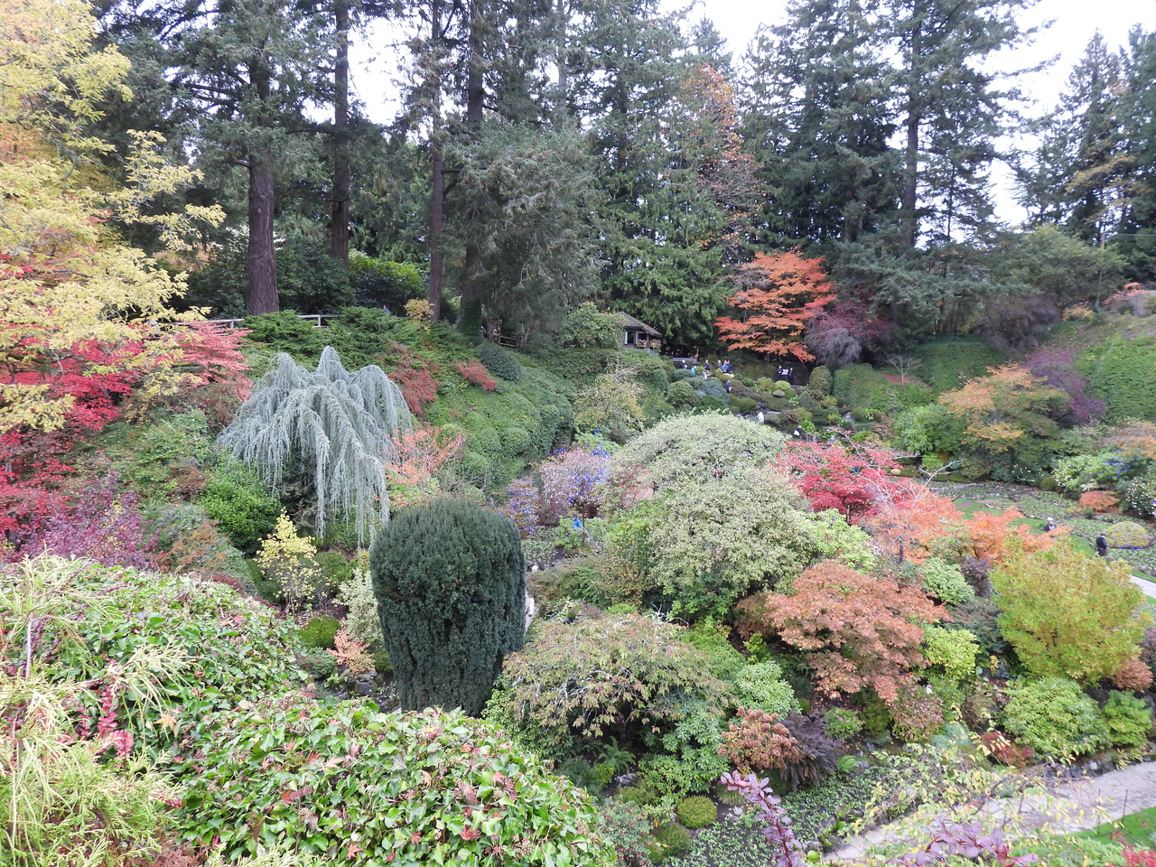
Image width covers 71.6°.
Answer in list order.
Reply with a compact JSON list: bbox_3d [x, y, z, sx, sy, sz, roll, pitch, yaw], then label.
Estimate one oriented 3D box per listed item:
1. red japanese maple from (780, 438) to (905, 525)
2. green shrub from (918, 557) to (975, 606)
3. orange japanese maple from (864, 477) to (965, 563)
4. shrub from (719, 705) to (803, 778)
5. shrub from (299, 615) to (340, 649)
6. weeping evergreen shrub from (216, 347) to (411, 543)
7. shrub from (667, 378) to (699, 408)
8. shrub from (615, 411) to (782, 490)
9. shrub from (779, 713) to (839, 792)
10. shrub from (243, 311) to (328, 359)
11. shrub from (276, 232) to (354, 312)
[{"bbox_3d":[15.657,2.948,48.000,7.400,5.200,6.500,3,8,18],"label":"red japanese maple"},{"bbox_3d":[17.951,7.185,39.000,2.800,2.200,2.600,5,9,25],"label":"green shrub"},{"bbox_3d":[16.112,4.201,38.500,4.422,4.314,4.201,1,5,0],"label":"orange japanese maple"},{"bbox_3d":[4.249,7.213,18.700,1.843,1.428,1.843,1,5,0],"label":"shrub"},{"bbox_3d":[-8.135,6.261,25.200,1.350,0.980,1.300,-1,4,-18],"label":"shrub"},{"bbox_3d":[-10.053,0.462,31.000,7.033,7.542,6.330,1,5,0],"label":"weeping evergreen shrub"},{"bbox_3d":[8.532,-3.259,65.000,2.650,2.400,2.550,2,8,7],"label":"shrub"},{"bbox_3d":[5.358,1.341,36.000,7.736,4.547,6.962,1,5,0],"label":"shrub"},{"bbox_3d":[5.395,7.479,18.900,1.524,1.714,1.524,1,5,0],"label":"shrub"},{"bbox_3d":[-13.894,-4.688,38.000,4.000,2.200,3.200,-2,9,-20],"label":"shrub"},{"bbox_3d":[-16.321,-9.796,50.000,4.706,5.385,4.235,1,5,0],"label":"shrub"}]

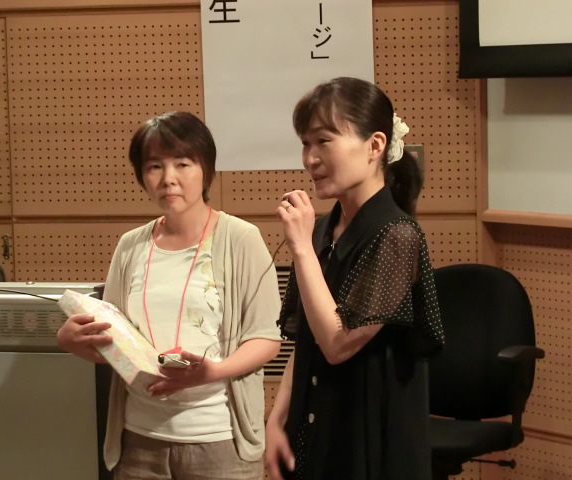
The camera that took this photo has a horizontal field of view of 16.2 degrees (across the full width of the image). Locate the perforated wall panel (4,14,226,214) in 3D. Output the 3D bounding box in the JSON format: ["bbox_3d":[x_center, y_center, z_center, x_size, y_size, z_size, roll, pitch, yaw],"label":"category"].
[{"bbox_3d":[-0.598,-0.437,7.034,0.757,0.699,0.025,0,6,10],"label":"perforated wall panel"}]

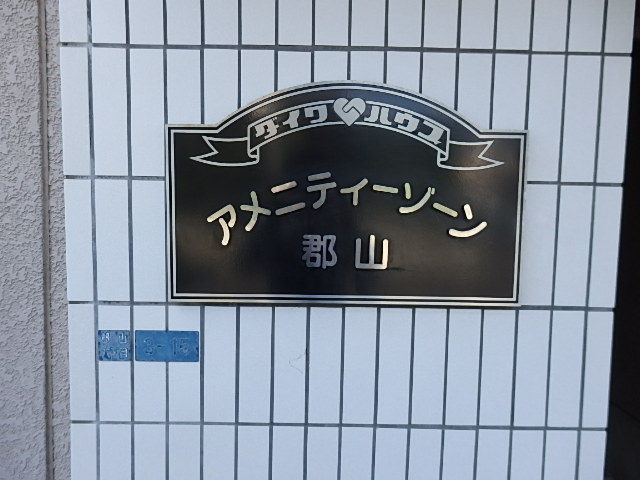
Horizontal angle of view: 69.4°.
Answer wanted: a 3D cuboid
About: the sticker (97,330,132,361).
[{"bbox_3d":[-0.383,0.199,0.865,0.063,0.059,0.004,1,4,-1],"label":"sticker"}]

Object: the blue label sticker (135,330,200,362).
[{"bbox_3d":[-0.286,0.200,0.866,0.119,0.059,0.004,1,4,-1],"label":"blue label sticker"}]

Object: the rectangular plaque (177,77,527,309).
[{"bbox_3d":[0.049,-0.081,0.841,0.652,0.405,0.017,1,4,-1],"label":"rectangular plaque"}]

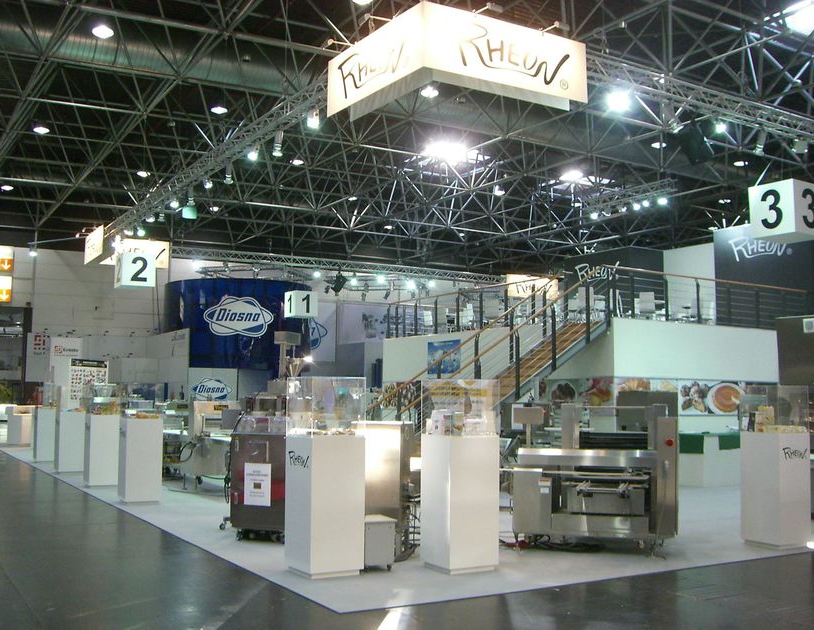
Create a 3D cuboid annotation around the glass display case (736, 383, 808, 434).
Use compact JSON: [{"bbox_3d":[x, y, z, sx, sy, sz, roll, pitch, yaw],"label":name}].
[{"bbox_3d":[3.825,0.977,9.637,0.498,0.496,0.498,3,-6,-31],"label":"glass display case"}]

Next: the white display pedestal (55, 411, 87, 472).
[{"bbox_3d":[-6.497,2.422,17.750,0.500,1.170,0.500,3,-6,-30],"label":"white display pedestal"}]

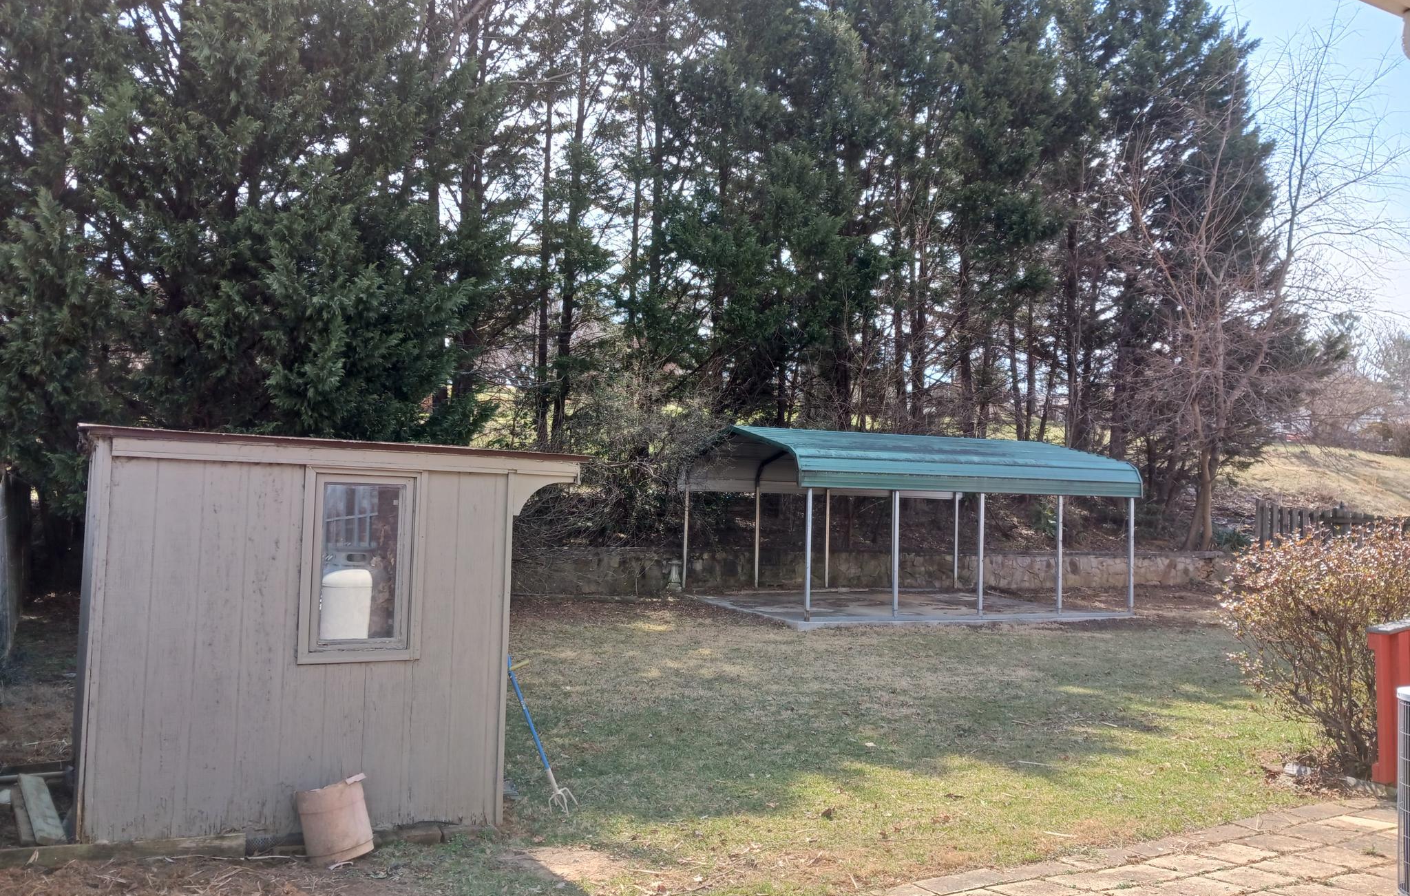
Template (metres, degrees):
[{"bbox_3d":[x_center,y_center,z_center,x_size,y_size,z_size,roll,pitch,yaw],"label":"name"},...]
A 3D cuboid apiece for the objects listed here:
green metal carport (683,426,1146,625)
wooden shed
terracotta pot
[{"bbox_3d":[3.460,1.272,20.002,6.430,3.042,5.397,3,-3,-21],"label":"green metal carport"},{"bbox_3d":[-2.387,1.006,6.688,2.584,2.022,2.450,3,-4,-30],"label":"wooden shed"},{"bbox_3d":[-1.804,1.826,5.370,0.335,0.360,0.335,-10,-10,-2],"label":"terracotta pot"}]

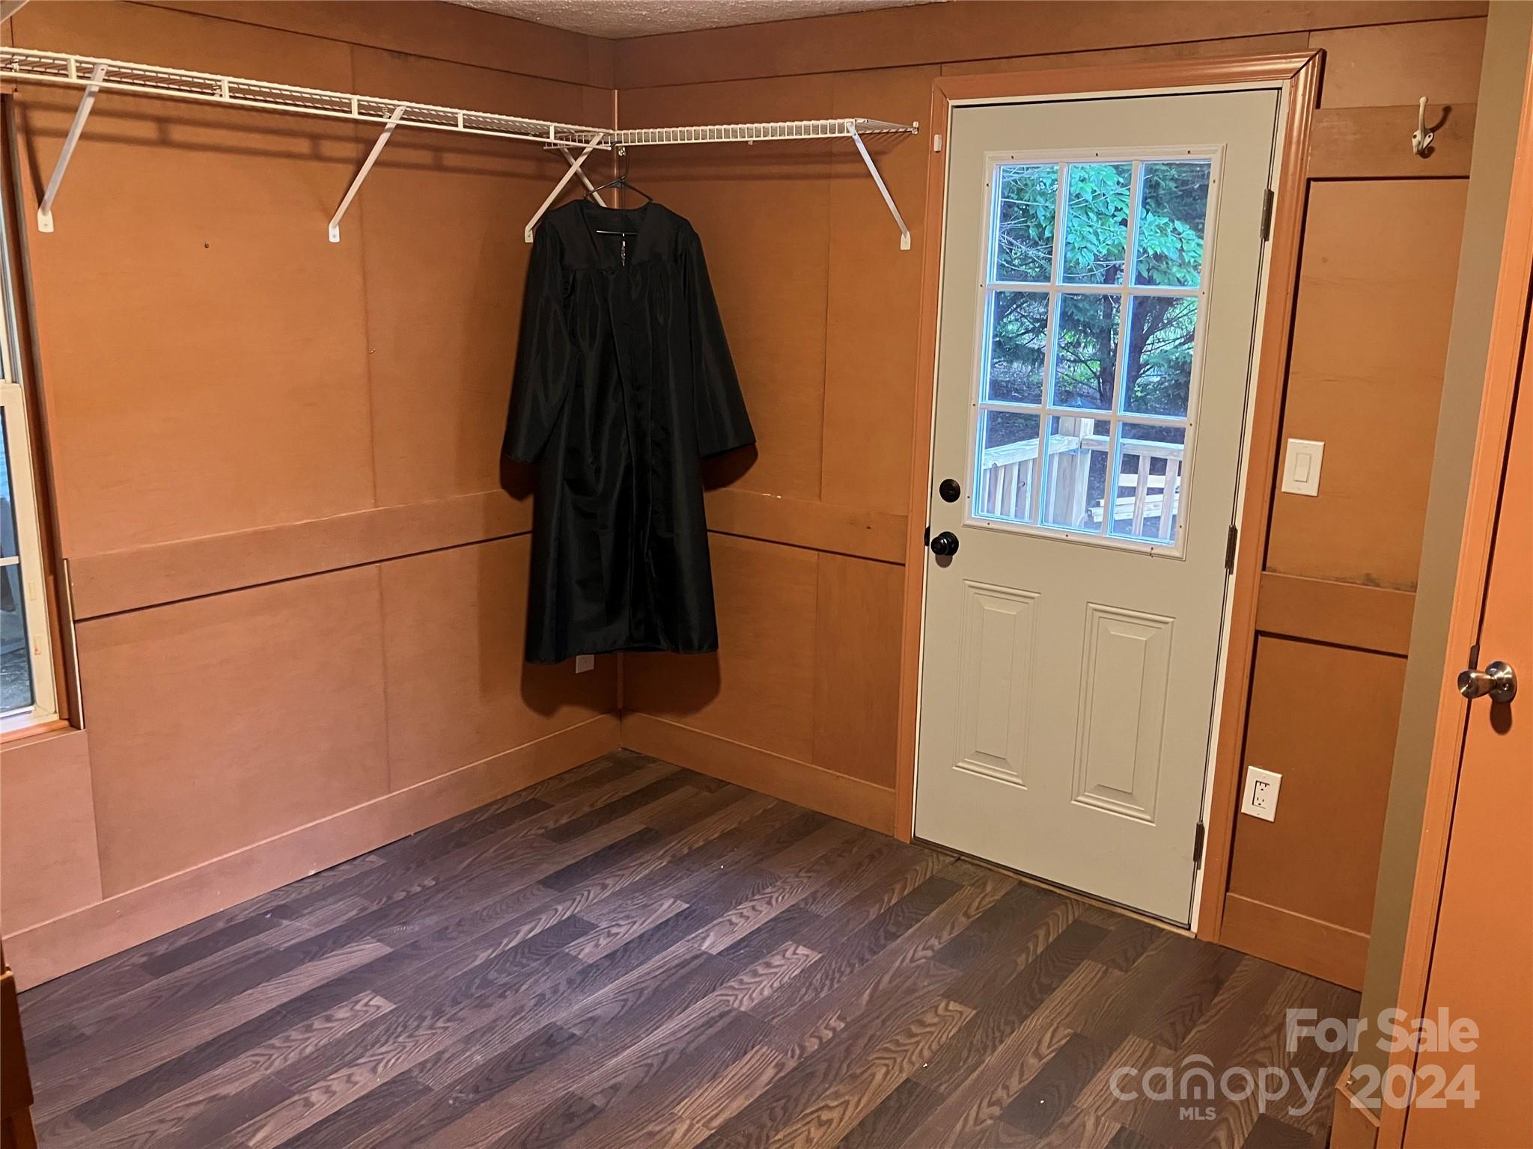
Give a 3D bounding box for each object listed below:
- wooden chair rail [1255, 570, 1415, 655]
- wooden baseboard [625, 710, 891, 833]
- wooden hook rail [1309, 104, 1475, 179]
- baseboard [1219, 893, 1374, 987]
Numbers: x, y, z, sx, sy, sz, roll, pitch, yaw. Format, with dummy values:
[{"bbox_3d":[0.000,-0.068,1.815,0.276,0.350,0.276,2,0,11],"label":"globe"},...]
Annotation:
[{"bbox_3d":[1.312,0.090,2.812,0.372,0.140,0.016,11,17,36],"label":"wooden chair rail"},{"bbox_3d":[-0.054,0.622,3.995,1.114,0.142,0.016,11,17,36],"label":"wooden baseboard"},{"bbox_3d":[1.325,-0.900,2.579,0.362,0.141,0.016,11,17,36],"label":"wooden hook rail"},{"bbox_3d":[1.298,0.893,3.004,0.372,0.142,0.016,11,17,36],"label":"baseboard"}]

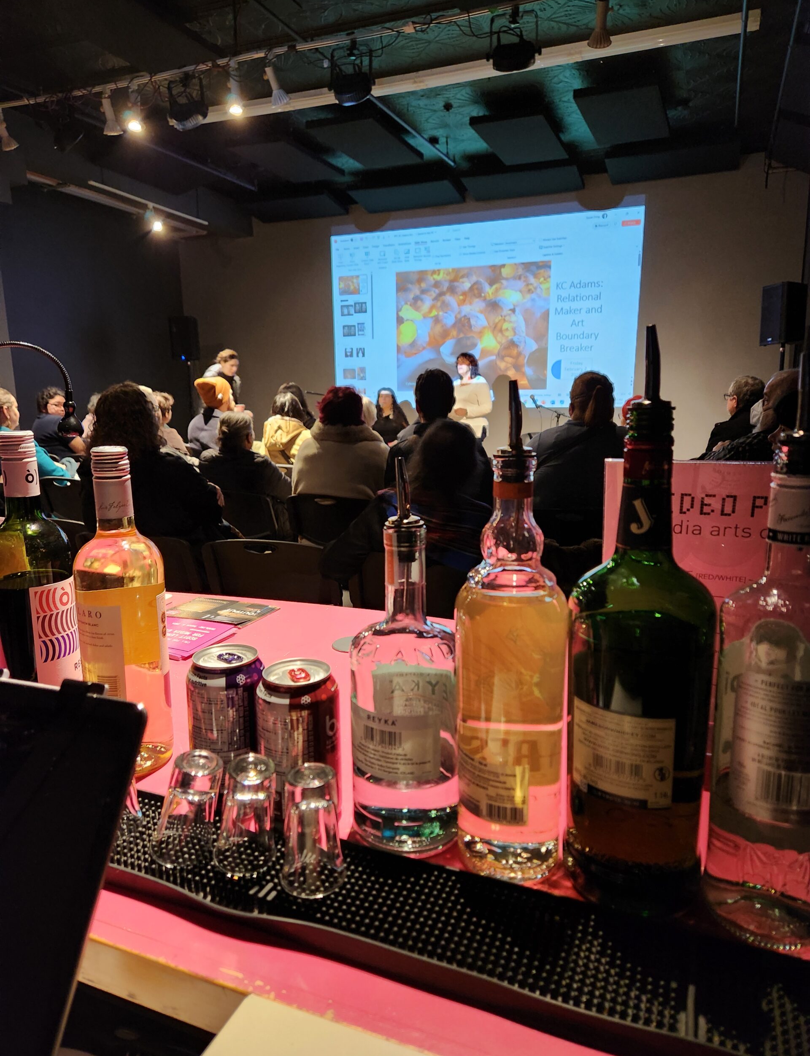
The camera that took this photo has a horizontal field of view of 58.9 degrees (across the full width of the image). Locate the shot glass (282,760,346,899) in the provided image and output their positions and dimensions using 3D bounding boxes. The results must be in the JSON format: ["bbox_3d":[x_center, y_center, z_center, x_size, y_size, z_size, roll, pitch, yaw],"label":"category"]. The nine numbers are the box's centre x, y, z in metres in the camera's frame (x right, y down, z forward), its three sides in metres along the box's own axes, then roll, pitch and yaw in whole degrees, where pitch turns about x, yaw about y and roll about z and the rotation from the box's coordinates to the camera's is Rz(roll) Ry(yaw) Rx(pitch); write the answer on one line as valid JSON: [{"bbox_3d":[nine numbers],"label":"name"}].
[{"bbox_3d":[-0.063,0.204,0.490,0.044,0.077,0.044,0,11,0],"label":"shot glass"}]

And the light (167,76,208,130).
[{"bbox_3d":[-1.393,-2.724,4.602,0.250,0.290,0.210,3,11,22],"label":"light"}]

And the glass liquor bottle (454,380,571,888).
[{"bbox_3d":[0.076,0.070,0.514,0.080,0.345,0.080,-1,10,0],"label":"glass liquor bottle"}]

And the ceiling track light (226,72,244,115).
[{"bbox_3d":[-1.014,-2.588,4.278,0.110,0.230,0.130,-3,11,-13],"label":"ceiling track light"}]

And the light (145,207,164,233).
[{"bbox_3d":[-2.623,-3.234,7.525,0.180,0.240,0.130,7,13,36],"label":"light"}]

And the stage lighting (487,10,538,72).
[{"bbox_3d":[0.560,-2.512,3.706,0.270,0.280,0.210,4,12,23],"label":"stage lighting"}]

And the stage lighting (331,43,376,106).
[{"bbox_3d":[-0.300,-2.588,4.087,0.260,0.290,0.210,4,12,23],"label":"stage lighting"}]

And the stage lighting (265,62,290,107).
[{"bbox_3d":[-0.663,-2.286,3.700,0.103,0.205,0.103,3,54,16],"label":"stage lighting"}]

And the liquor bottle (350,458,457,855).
[{"bbox_3d":[-0.001,0.094,0.545,0.080,0.291,0.080,0,11,0],"label":"liquor bottle"}]

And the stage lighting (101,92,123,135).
[{"bbox_3d":[-1.974,-2.803,4.846,0.125,0.260,0.145,2,11,14],"label":"stage lighting"}]

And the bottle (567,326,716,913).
[{"bbox_3d":[0.159,0.061,0.484,0.094,0.377,0.094,6,12,30],"label":"bottle"}]

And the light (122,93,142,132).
[{"bbox_3d":[-1.808,-2.745,4.745,0.125,0.235,0.155,-5,11,-21],"label":"light"}]

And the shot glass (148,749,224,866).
[{"bbox_3d":[-0.158,0.205,0.528,0.045,0.072,0.045,12,10,-2],"label":"shot glass"}]

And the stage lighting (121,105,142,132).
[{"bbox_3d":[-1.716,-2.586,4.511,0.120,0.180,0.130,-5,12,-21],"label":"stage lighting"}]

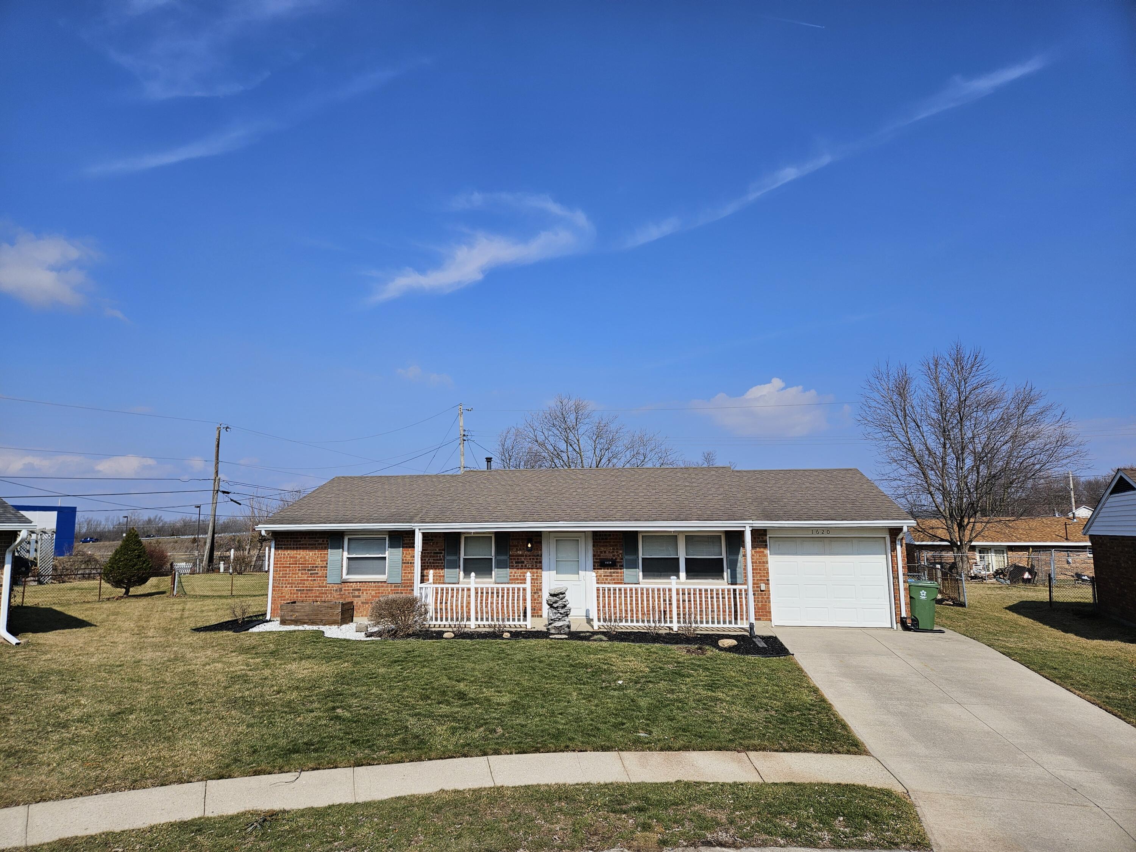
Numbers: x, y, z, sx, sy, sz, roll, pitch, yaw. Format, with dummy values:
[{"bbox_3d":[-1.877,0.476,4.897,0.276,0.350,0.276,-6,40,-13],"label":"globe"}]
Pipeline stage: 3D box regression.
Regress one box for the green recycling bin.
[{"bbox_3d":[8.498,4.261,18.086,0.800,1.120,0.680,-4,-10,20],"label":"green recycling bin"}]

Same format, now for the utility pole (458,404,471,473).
[{"bbox_3d":[-6.406,3.919,45.957,0.900,10.779,0.450,0,-9,0],"label":"utility pole"}]

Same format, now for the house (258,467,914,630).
[{"bbox_3d":[0.548,3.432,22.781,16.150,4.300,9.200,-1,-9,6],"label":"house"}]

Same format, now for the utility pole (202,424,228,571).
[{"bbox_3d":[-23.944,4.790,51.401,1.100,9.887,0.500,0,-9,0],"label":"utility pole"}]

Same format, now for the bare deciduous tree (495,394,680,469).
[{"bbox_3d":[1.306,3.874,50.008,12.346,12.163,11.500,0,-9,0],"label":"bare deciduous tree"}]

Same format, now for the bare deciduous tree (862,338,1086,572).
[{"bbox_3d":[22.031,1.775,41.213,12.343,13.000,11.500,0,-9,0],"label":"bare deciduous tree"}]

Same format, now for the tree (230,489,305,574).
[{"bbox_3d":[-19.119,6.656,48.571,5.195,5.260,4.800,0,-9,0],"label":"tree"}]

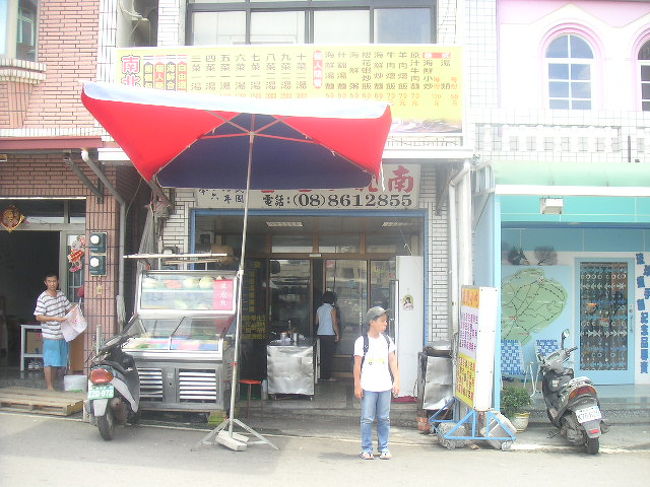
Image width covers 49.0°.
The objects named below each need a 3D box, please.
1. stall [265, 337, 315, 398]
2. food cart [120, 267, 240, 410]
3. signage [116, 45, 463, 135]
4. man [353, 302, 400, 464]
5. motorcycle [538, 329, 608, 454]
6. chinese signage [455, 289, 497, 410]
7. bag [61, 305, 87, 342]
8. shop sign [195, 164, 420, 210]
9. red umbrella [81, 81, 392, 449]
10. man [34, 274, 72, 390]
[{"bbox_3d":[-0.490,1.841,10.380,0.660,0.760,0.600,0,-2,3],"label":"stall"},{"bbox_3d":[-1.726,1.151,8.700,1.210,1.650,0.800,0,-2,7],"label":"food cart"},{"bbox_3d":[-0.468,-2.023,9.400,4.560,1.173,0.080,0,-2,1],"label":"signage"},{"bbox_3d":[0.520,1.410,7.200,0.480,1.540,0.300,0,-2,-2],"label":"man"},{"bbox_3d":[2.810,1.690,8.300,0.680,1.200,1.750,0,-2,2],"label":"motorcycle"},{"bbox_3d":[1.751,1.180,8.242,0.210,1.330,0.900,2,-2,-2],"label":"chinese signage"},{"bbox_3d":[-3.473,1.105,9.850,0.360,0.500,0.150,1,-2,-18],"label":"bag"},{"bbox_3d":[-0.245,-0.762,9.700,3.046,0.626,0.080,0,-2,1],"label":"shop sign"},{"bbox_3d":[-0.800,0.339,7.450,2.800,3.500,2.400,2,-2,0],"label":"red umbrella"},{"bbox_3d":[-3.839,1.247,10.050,0.520,1.630,0.380,1,-2,-27],"label":"man"}]

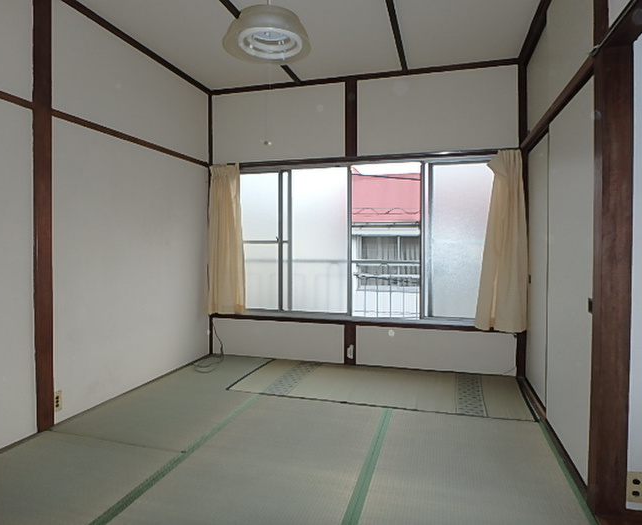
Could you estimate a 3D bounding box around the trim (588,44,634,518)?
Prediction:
[{"bbox_3d":[1.084,0.085,1.591,0.101,1.709,0.096,1,1,16],"label":"trim"}]

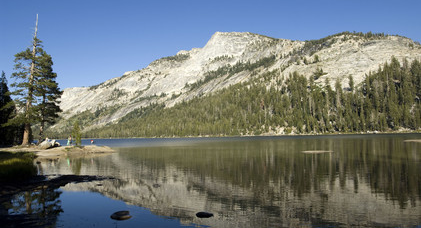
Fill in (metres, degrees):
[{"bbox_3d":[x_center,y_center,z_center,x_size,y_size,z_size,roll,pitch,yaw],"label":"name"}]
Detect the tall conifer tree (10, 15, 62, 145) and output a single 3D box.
[{"bbox_3d":[-21.896,-4.429,41.178,5.728,16.545,5.441,1,-4,-28],"label":"tall conifer tree"}]

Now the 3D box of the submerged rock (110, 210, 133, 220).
[{"bbox_3d":[-2.068,2.337,7.604,0.487,0.160,0.380,0,-4,-15],"label":"submerged rock"}]

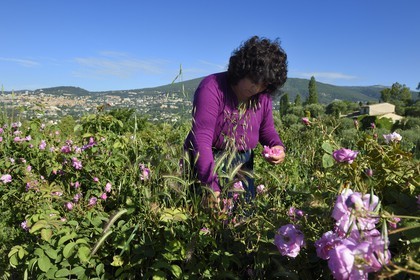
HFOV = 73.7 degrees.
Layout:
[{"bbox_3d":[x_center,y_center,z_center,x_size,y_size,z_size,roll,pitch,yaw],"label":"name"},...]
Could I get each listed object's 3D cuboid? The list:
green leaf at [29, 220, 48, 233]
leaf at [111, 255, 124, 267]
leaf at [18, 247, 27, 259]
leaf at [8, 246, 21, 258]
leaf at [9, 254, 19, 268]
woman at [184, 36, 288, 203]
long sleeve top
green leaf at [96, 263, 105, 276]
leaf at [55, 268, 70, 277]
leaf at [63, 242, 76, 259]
[{"bbox_3d":[-0.503,0.256,0.820,0.029,0.009,0.053,24,27,20],"label":"green leaf"},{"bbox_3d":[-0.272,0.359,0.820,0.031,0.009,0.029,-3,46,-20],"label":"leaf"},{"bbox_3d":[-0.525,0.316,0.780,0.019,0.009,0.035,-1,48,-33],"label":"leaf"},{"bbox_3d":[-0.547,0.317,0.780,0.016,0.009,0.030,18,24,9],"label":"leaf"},{"bbox_3d":[-0.631,0.392,0.902,0.018,0.041,0.012,-31,-28,-19],"label":"leaf"},{"bbox_3d":[0.125,0.135,1.530,0.580,1.330,0.550,-2,6,-25],"label":"woman"},{"bbox_3d":[0.113,-0.037,1.400,0.460,0.560,0.400,-2,17,-24],"label":"long sleeve top"},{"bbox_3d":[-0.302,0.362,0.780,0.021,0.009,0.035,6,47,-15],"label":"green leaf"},{"bbox_3d":[-0.442,0.400,0.841,0.043,0.012,0.026,-14,44,-6],"label":"leaf"},{"bbox_3d":[-0.441,0.343,0.877,0.041,0.051,0.012,22,-16,36],"label":"leaf"}]

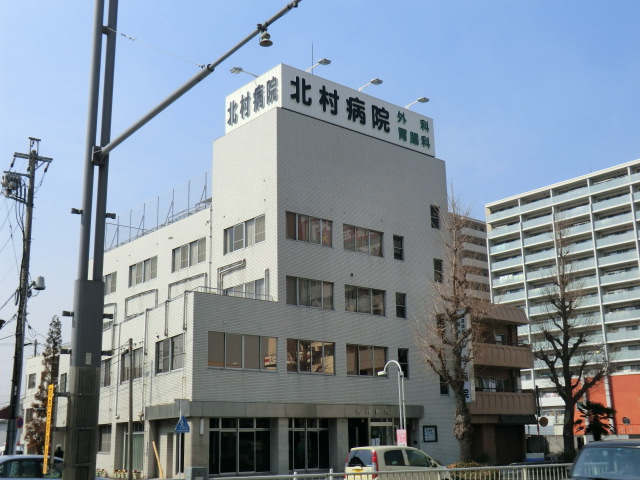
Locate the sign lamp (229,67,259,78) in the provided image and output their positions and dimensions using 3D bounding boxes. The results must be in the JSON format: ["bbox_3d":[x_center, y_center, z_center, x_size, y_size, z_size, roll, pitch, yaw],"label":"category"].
[{"bbox_3d":[-4.078,-9.211,40.706,1.700,0.420,0.420,11,-19,-39],"label":"sign lamp"}]

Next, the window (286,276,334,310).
[{"bbox_3d":[-0.519,2.759,38.233,3.165,1.450,0.150,11,-19,-39],"label":"window"}]

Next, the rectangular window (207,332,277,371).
[{"bbox_3d":[-3.906,5.758,38.029,4.268,1.804,0.150,11,-20,-38],"label":"rectangular window"}]

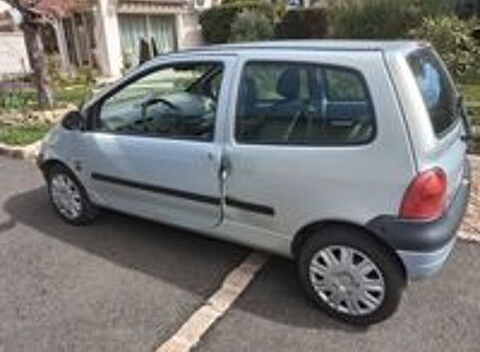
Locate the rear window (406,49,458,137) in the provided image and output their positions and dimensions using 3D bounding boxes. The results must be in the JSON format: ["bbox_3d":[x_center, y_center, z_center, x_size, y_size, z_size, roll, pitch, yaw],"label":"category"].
[{"bbox_3d":[1.139,-0.502,2.074,0.100,0.400,1.120,-21,3,38],"label":"rear window"}]

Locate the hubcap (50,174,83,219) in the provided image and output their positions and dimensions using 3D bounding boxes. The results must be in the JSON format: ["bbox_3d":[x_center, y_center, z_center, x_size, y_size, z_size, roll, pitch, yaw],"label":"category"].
[{"bbox_3d":[-1.439,0.168,3.108,0.385,0.385,0.050,11,22,32],"label":"hubcap"}]

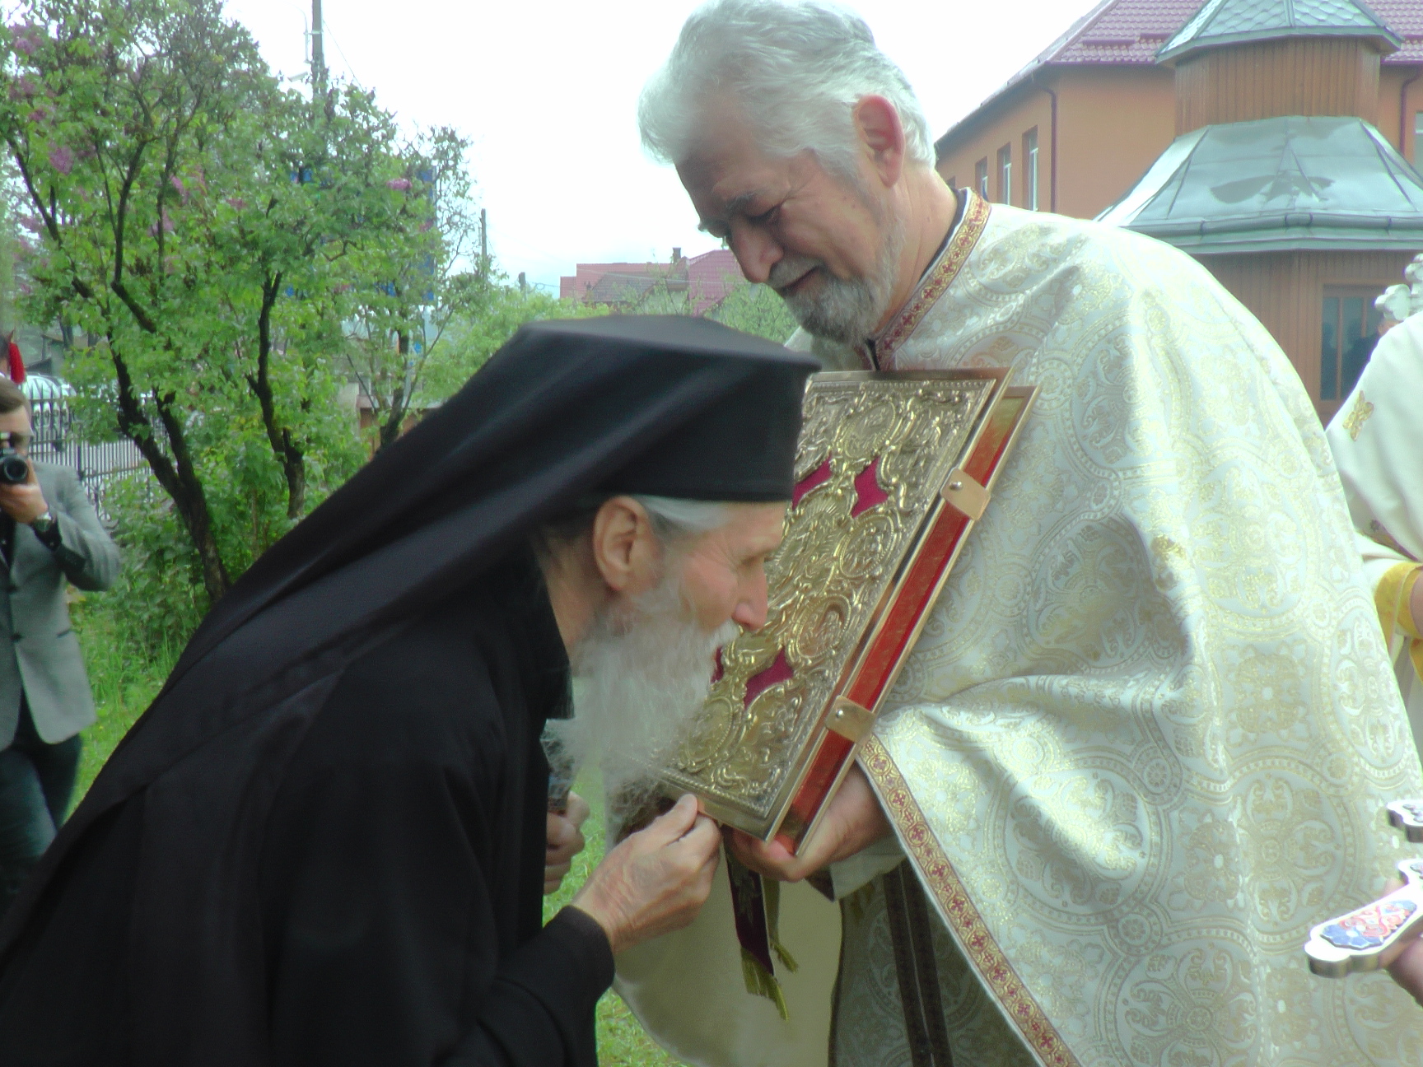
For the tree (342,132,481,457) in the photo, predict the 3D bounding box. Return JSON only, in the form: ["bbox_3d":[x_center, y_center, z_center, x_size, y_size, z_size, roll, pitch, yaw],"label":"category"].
[{"bbox_3d":[-2.540,-1.380,12.800,1.300,4.100,1.300,0,3,0],"label":"tree"}]

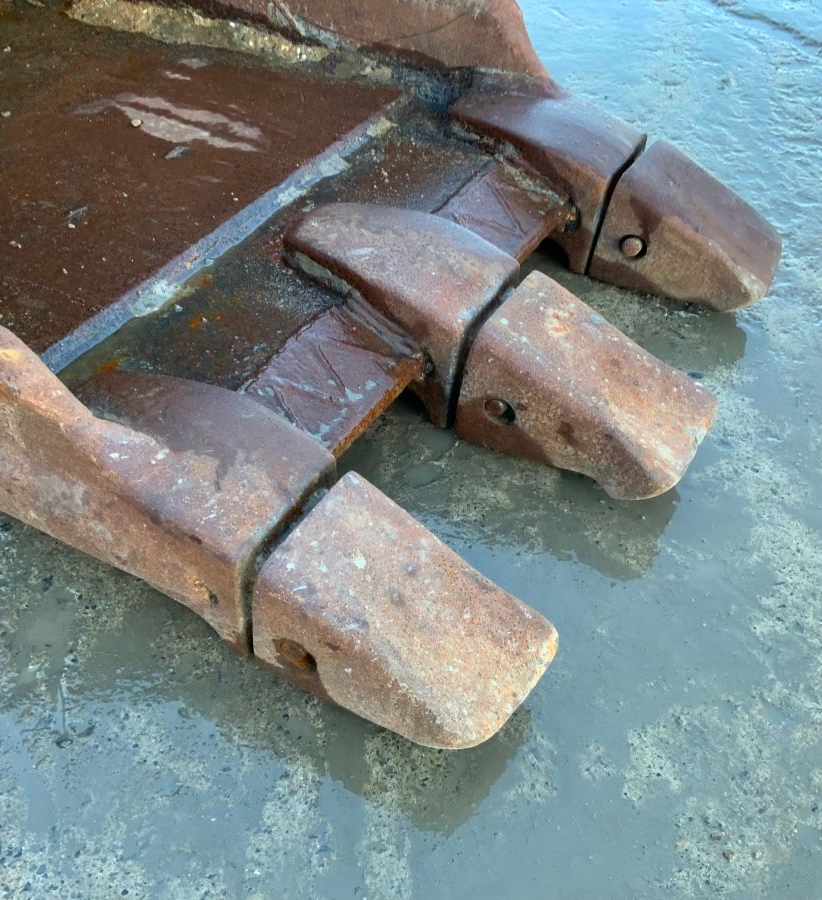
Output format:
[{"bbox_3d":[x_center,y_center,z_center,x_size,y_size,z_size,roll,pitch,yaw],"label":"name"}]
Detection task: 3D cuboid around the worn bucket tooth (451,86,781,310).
[{"bbox_3d":[0.204,-0.251,1.020,0.343,0.120,0.111,28,52,18],"label":"worn bucket tooth"}]

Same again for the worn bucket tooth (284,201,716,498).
[{"bbox_3d":[0.064,-0.086,0.859,0.376,0.120,0.111,28,52,18],"label":"worn bucket tooth"}]

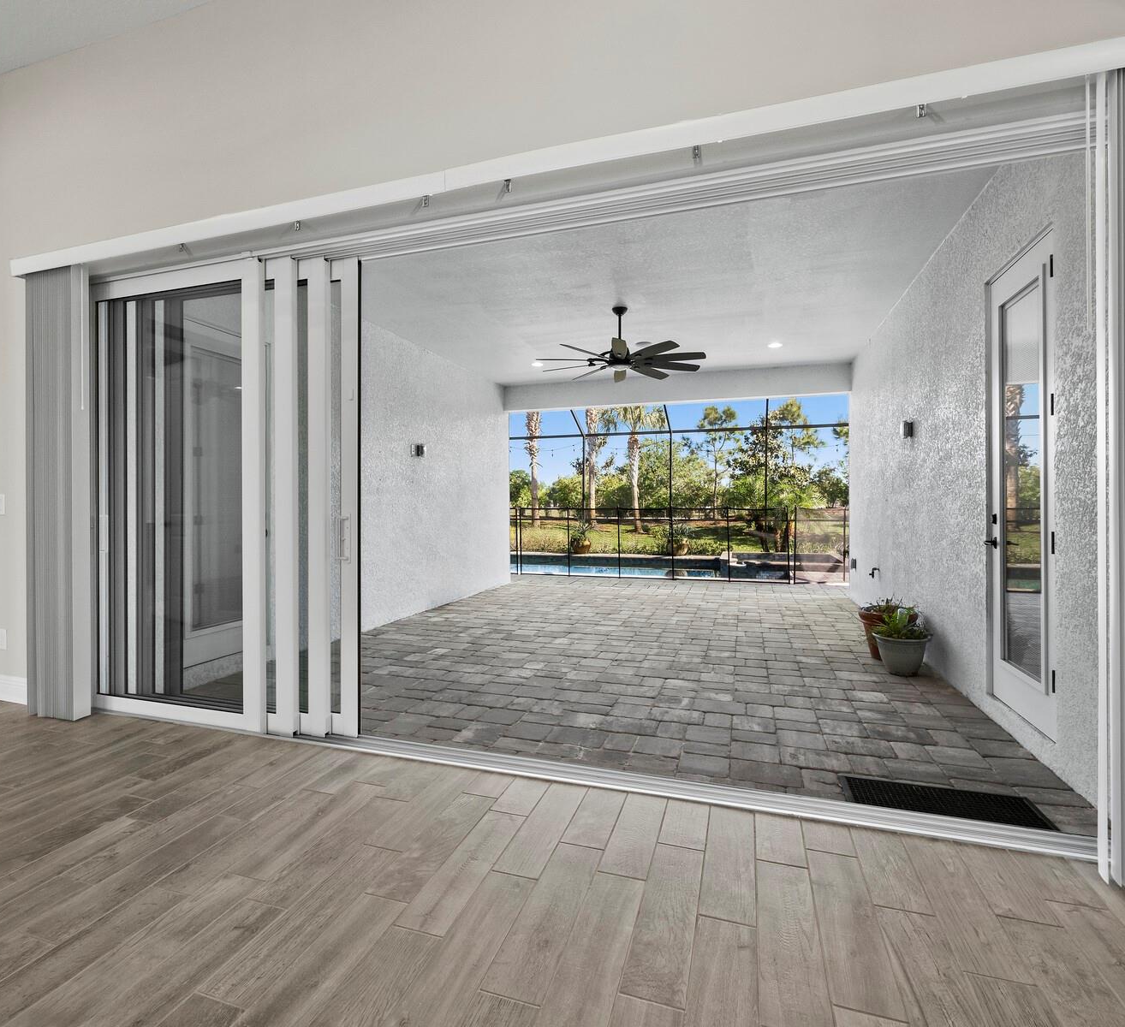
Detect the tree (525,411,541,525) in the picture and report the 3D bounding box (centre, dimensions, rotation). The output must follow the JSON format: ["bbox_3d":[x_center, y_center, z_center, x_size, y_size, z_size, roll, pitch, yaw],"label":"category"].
[{"bbox_3d":[-1.360,-3.200,26.500,2.600,7.600,2.600,0,1,0],"label":"tree"}]

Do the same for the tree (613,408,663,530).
[{"bbox_3d":[3.000,-2.220,23.000,2.600,6.100,2.600,0,1,0],"label":"tree"}]

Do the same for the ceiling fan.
[{"bbox_3d":[0.563,-1.683,5.350,1.680,0.620,1.680,0,1,18],"label":"ceiling fan"}]

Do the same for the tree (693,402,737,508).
[{"bbox_3d":[9.390,-3.150,34.000,2.950,7.000,2.950,0,1,0],"label":"tree"}]

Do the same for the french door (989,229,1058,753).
[{"bbox_3d":[2.450,-0.133,2.945,0.070,2.440,0.720,0,1,18],"label":"french door"}]

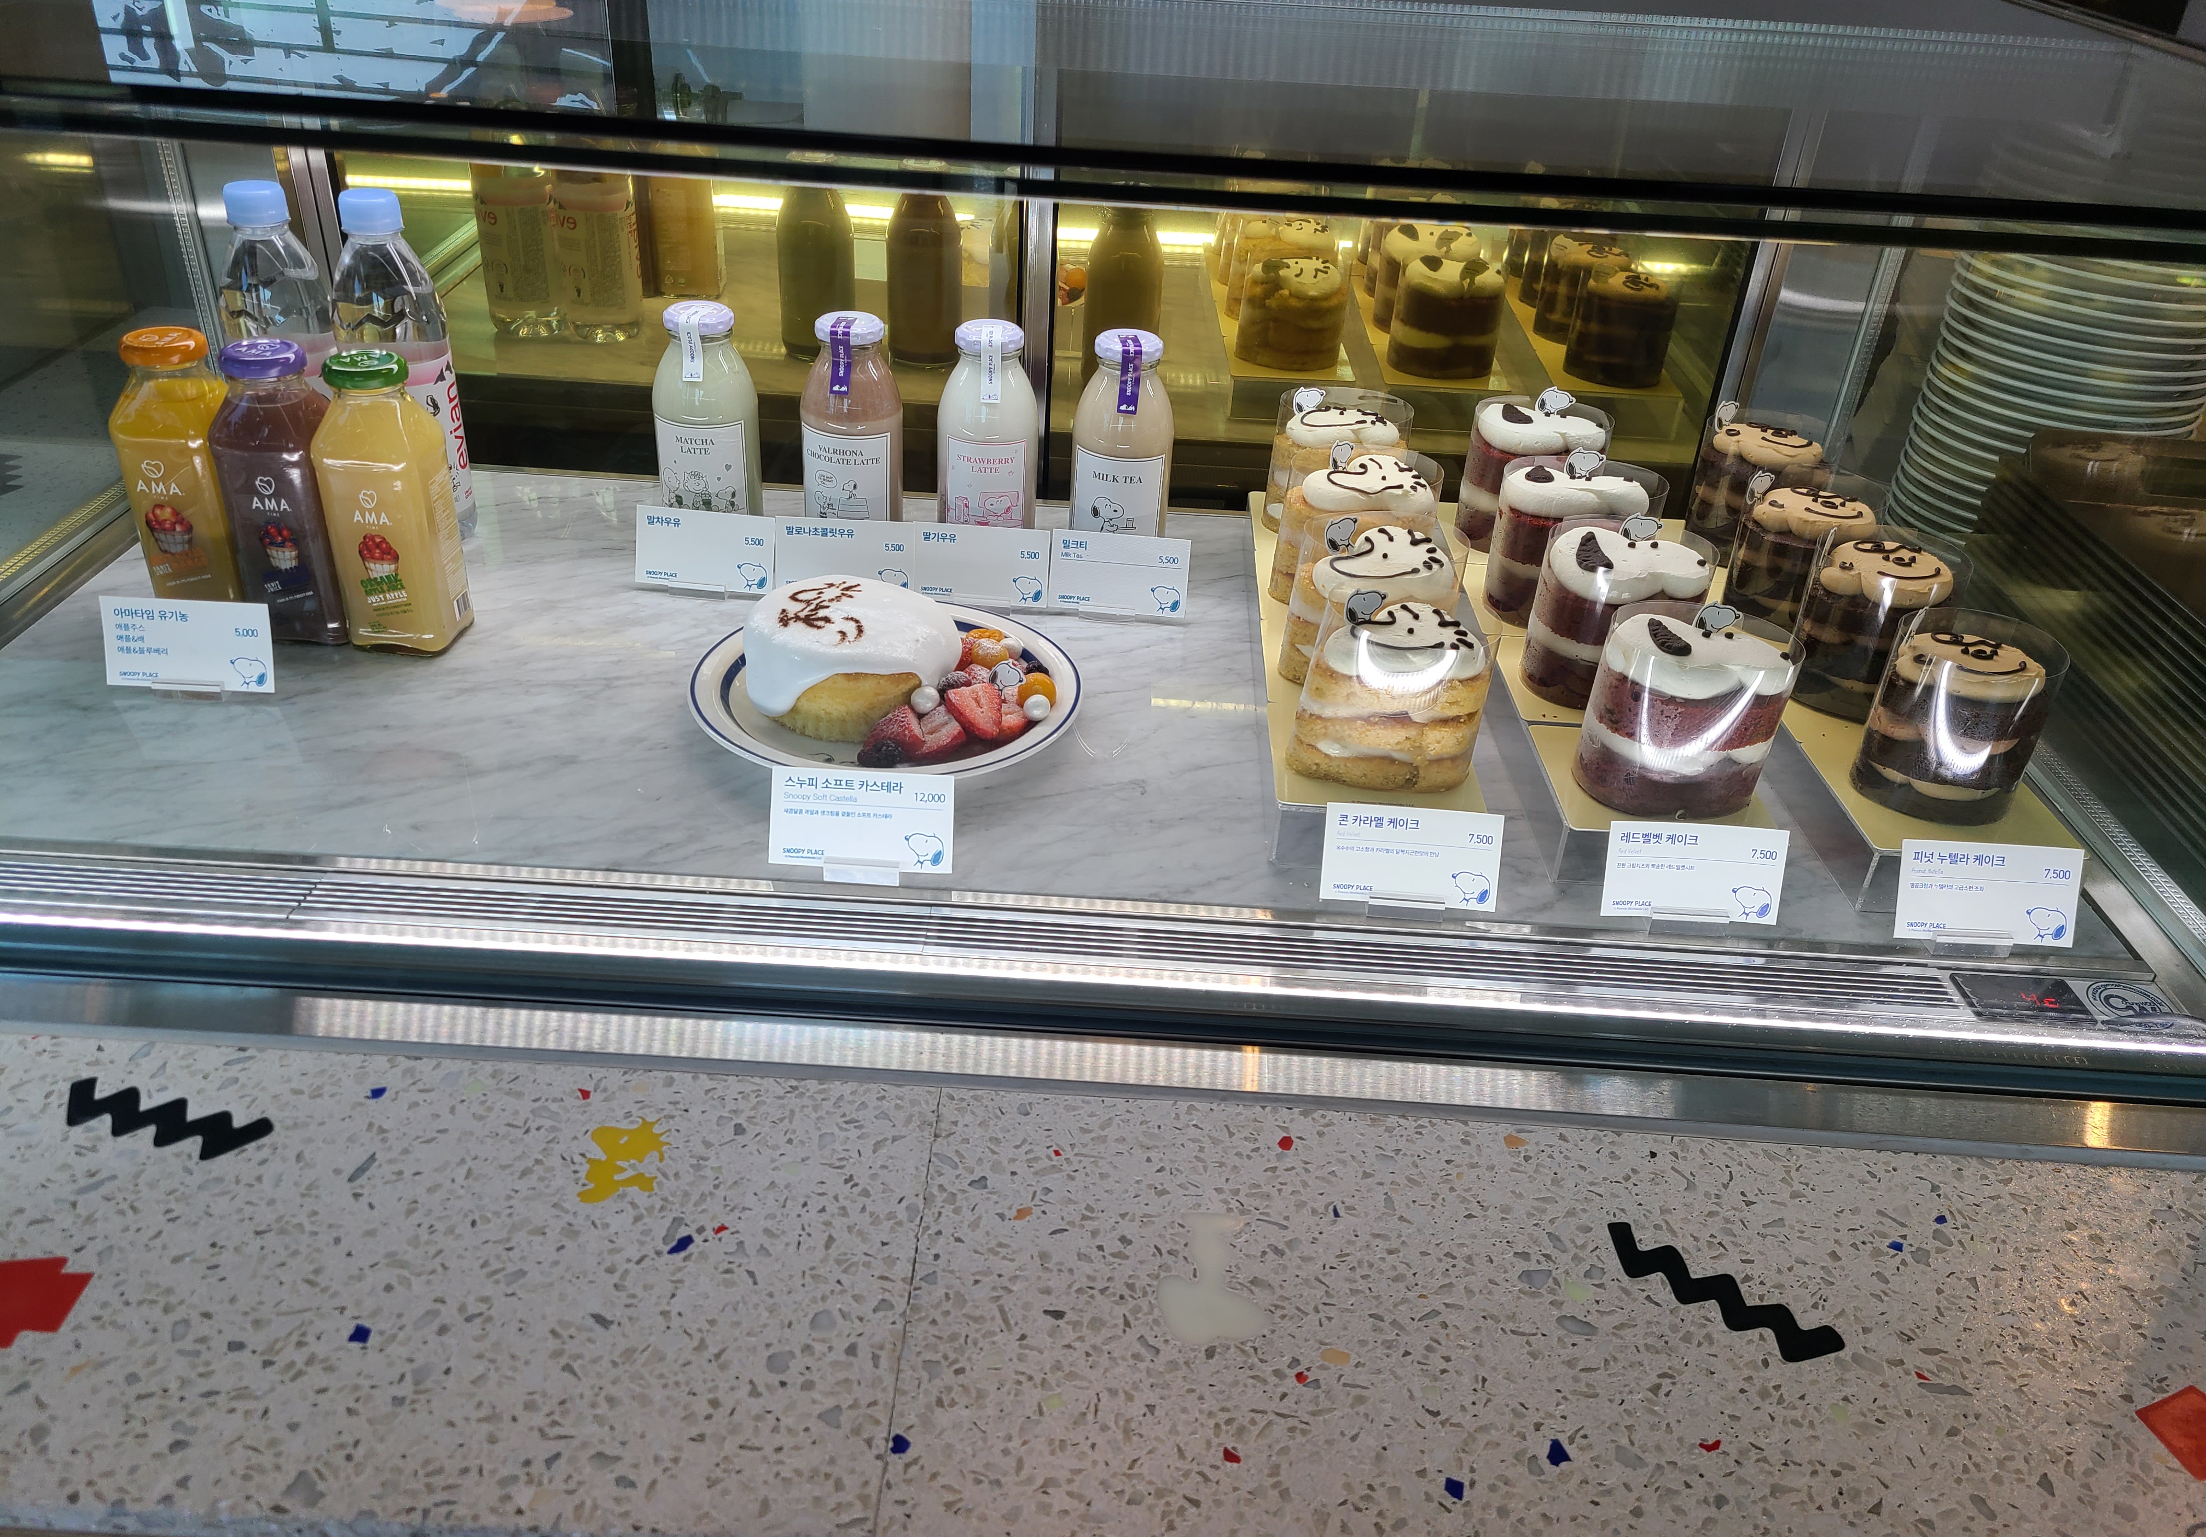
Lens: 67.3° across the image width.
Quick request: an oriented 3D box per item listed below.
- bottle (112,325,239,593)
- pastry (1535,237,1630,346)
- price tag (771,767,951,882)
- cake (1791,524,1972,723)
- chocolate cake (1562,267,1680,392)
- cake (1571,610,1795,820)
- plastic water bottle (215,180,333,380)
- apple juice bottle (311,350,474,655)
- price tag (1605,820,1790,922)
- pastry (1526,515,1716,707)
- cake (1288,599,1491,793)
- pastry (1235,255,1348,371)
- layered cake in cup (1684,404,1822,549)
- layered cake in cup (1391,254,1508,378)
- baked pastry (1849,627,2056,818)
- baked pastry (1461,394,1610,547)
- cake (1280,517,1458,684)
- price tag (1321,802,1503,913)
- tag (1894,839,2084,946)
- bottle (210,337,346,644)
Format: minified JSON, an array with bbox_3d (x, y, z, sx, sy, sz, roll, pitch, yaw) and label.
[{"bbox_3d":[-0.521,-0.166,0.951,0.058,0.164,0.058,2,32,-2],"label":"bottle"},{"bbox_3d":[0.438,-0.427,1.490,0.087,0.084,0.072,3,32,0],"label":"pastry"},{"bbox_3d":[-0.114,0.025,0.789,0.087,0.049,0.008,3,12,0],"label":"price tag"},{"bbox_3d":[0.426,-0.080,0.916,0.081,0.084,0.078,4,32,0],"label":"cake"},{"bbox_3d":[0.437,-0.366,1.390,0.079,0.077,0.076,4,32,0],"label":"chocolate cake"},{"bbox_3d":[0.290,-0.030,0.828,0.092,0.084,0.072,3,32,0],"label":"cake"},{"bbox_3d":[-0.513,-0.255,1.046,0.067,0.216,0.067,4,32,0],"label":"plastic water bottle"},{"bbox_3d":[-0.406,-0.152,0.946,0.059,0.167,0.059,2,32,-3],"label":"apple juice bottle"},{"bbox_3d":[0.286,0.051,0.802,0.087,0.049,0.008,3,12,0],"label":"price tag"},{"bbox_3d":[0.282,-0.085,0.910,0.091,0.084,0.077,4,32,0],"label":"pastry"},{"bbox_3d":[0.143,-0.038,0.826,0.098,0.078,0.071,4,32,0],"label":"cake"},{"bbox_3d":[0.161,-0.390,1.403,0.092,0.084,0.072,3,32,0],"label":"pastry"},{"bbox_3d":[0.430,-0.183,1.085,0.081,0.084,0.075,4,32,0],"label":"layered cake in cup"},{"bbox_3d":[0.292,-0.382,1.403,0.092,0.084,0.072,3,32,0],"label":"layered cake in cup"},{"bbox_3d":[0.427,-0.023,0.833,0.079,0.075,0.075,4,32,0],"label":"baked pastry"},{"bbox_3d":[0.281,-0.190,1.082,0.090,0.084,0.077,4,32,0],"label":"baked pastry"},{"bbox_3d":[0.150,-0.091,0.915,0.092,0.084,0.072,3,32,0],"label":"cake"},{"bbox_3d":[0.145,0.044,0.779,0.084,0.048,0.009,4,8,1],"label":"price tag"},{"bbox_3d":[0.424,0.060,0.793,0.087,0.049,0.008,3,9,0],"label":"tag"},{"bbox_3d":[-0.465,-0.158,0.951,0.059,0.167,0.059,2,32,-3],"label":"bottle"}]

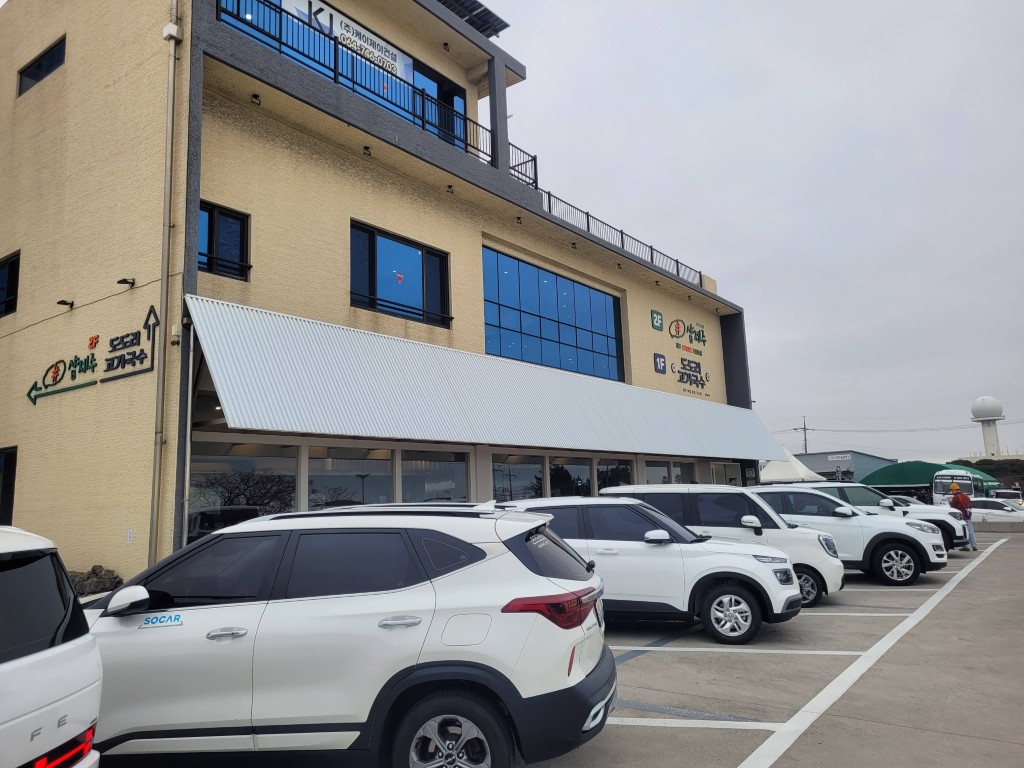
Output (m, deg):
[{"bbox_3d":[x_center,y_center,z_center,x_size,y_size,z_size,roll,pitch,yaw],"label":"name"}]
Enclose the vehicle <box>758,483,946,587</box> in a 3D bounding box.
[{"bbox_3d":[5.290,2.696,13.900,4.480,1.650,1.850,-4,-9,16],"label":"vehicle"}]

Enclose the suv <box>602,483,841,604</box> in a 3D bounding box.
[{"bbox_3d":[3.135,2.412,11.682,3.595,1.700,1.595,-4,-9,16],"label":"suv"}]

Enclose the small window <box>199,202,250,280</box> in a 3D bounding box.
[{"bbox_3d":[-4.631,-2.272,12.200,0.150,1.168,1.100,-8,-11,36],"label":"small window"}]

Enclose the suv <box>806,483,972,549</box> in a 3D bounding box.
[{"bbox_3d":[7.278,3.021,16.726,4.700,1.710,1.890,-4,-9,16],"label":"suv"}]

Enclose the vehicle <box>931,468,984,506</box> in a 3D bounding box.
[{"bbox_3d":[31.528,7.688,53.940,2.450,3.100,10.000,-7,-10,32],"label":"vehicle"}]

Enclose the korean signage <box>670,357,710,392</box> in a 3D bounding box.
[{"bbox_3d":[6.157,-0.386,26.319,0.100,0.978,3.240,-8,-11,36],"label":"korean signage"}]

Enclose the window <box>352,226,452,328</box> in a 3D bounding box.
[{"bbox_3d":[-2.159,-2.143,15.495,0.150,1.710,2.816,-8,-11,36],"label":"window"}]

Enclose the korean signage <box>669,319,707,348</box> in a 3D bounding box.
[{"bbox_3d":[6.093,-1.870,26.524,0.100,1.017,3.144,-8,-11,36],"label":"korean signage"}]

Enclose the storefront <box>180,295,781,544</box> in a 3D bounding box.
[{"bbox_3d":[2.533,2.062,18.855,1.387,4.559,22.095,-8,-11,36],"label":"storefront"}]

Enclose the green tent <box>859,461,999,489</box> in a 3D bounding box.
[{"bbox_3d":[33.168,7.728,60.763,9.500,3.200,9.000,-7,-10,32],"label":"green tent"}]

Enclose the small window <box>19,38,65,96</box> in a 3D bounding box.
[{"bbox_3d":[-8.896,-5.998,14.626,2.115,0.587,0.150,-8,-11,36],"label":"small window"}]

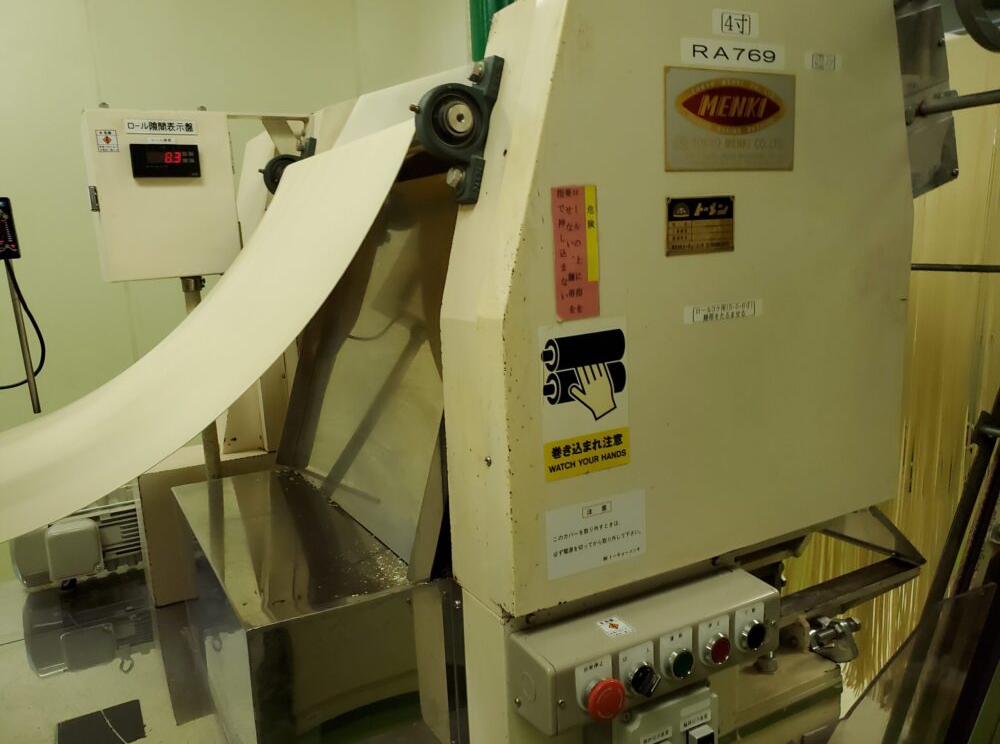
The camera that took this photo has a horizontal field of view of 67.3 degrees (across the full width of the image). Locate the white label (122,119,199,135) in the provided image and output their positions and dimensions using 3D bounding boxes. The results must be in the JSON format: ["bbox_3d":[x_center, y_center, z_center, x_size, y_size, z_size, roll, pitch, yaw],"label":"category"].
[{"bbox_3d":[-0.511,-0.370,1.138,0.101,0.020,0.002,-9,13,-30],"label":"white label"}]

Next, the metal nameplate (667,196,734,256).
[{"bbox_3d":[0.208,-0.151,0.775,0.091,0.057,0.002,-8,12,-26],"label":"metal nameplate"}]

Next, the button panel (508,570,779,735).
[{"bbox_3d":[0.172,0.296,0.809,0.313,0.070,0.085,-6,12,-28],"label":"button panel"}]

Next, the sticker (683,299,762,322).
[{"bbox_3d":[0.241,-0.065,0.806,0.107,0.018,0.002,-7,12,-26],"label":"sticker"}]

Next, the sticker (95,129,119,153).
[{"bbox_3d":[-0.576,-0.339,1.103,0.027,0.031,0.002,-9,13,-30],"label":"sticker"}]

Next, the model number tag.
[{"bbox_3d":[0.240,-0.323,0.762,0.139,0.024,0.002,-8,12,-26],"label":"model number tag"}]

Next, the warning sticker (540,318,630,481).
[{"bbox_3d":[0.087,0.027,0.743,0.101,0.153,0.002,-8,12,-26],"label":"warning sticker"}]

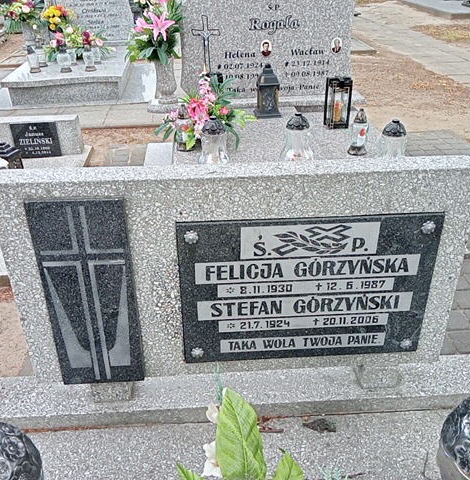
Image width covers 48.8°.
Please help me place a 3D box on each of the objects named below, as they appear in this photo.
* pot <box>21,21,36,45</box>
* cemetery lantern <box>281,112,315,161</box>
[{"bbox_3d":[-2.296,-2.304,5.693,0.155,0.260,0.155,-2,29,-3],"label":"pot"},{"bbox_3d":[0.324,-0.523,2.669,0.158,0.260,0.158,-2,29,-4],"label":"cemetery lantern"}]

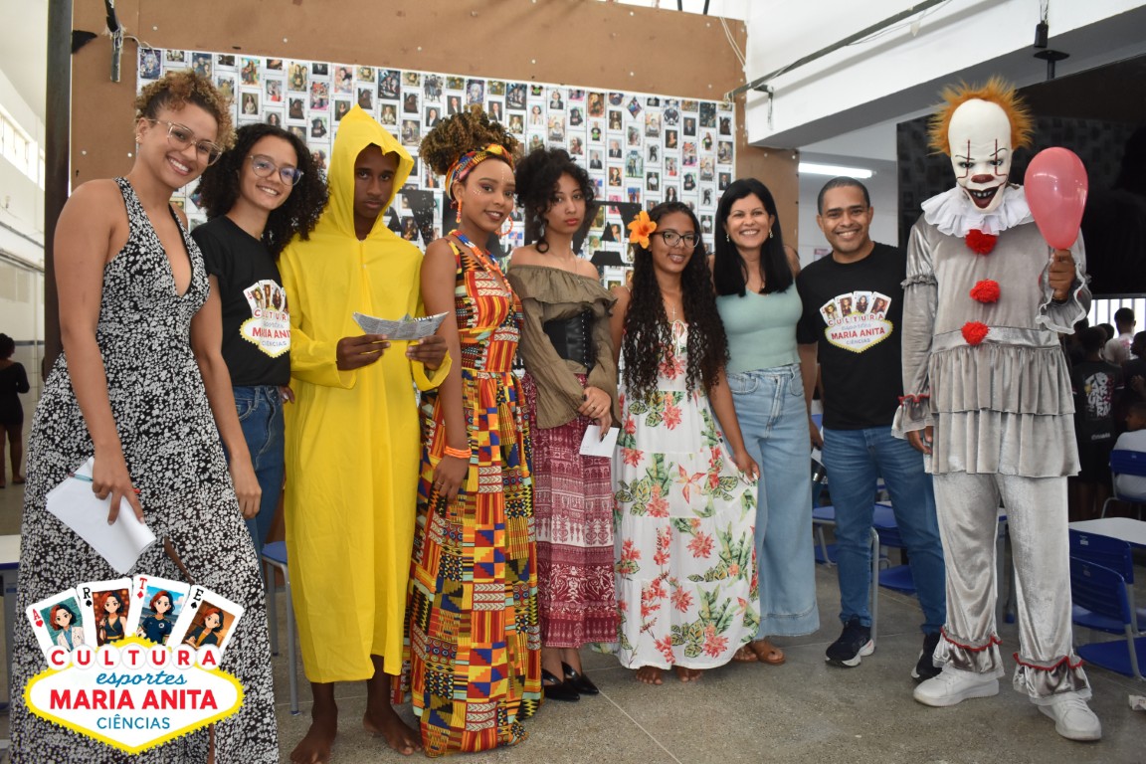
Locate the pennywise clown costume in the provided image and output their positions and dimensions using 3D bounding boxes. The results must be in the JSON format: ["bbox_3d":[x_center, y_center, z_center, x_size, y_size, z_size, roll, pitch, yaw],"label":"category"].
[{"bbox_3d":[1.276,0.044,2.982,0.620,1.890,0.500,1,2,27],"label":"pennywise clown costume"}]

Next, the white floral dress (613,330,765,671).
[{"bbox_3d":[0.387,0.351,3.349,0.500,1.220,0.420,0,1,2],"label":"white floral dress"}]

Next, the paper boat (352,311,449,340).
[{"bbox_3d":[-0.434,-0.134,2.467,0.240,0.075,0.070,0,1,-12],"label":"paper boat"}]

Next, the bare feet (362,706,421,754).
[{"bbox_3d":[-0.506,0.957,2.784,0.100,0.095,0.240,-1,2,-37],"label":"bare feet"}]

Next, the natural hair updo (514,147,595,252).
[{"bbox_3d":[-0.060,-0.591,3.197,0.250,0.310,0.250,-1,1,-21],"label":"natural hair updo"}]

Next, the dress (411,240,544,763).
[{"bbox_3d":[-0.280,0.293,2.848,0.400,1.410,0.400,-1,2,-36],"label":"dress"}]

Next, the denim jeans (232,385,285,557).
[{"bbox_3d":[-0.929,0.483,2.832,0.360,0.970,0.270,-1,2,-34],"label":"denim jeans"}]

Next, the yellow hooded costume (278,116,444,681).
[{"bbox_3d":[-0.578,0.021,2.711,0.480,1.570,0.420,0,1,-18],"label":"yellow hooded costume"}]

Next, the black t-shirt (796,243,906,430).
[{"bbox_3d":[0.976,-0.141,3.428,0.430,0.670,0.270,0,1,12],"label":"black t-shirt"}]

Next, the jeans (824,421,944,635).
[{"bbox_3d":[1.071,0.474,3.422,0.430,0.830,0.340,0,1,18],"label":"jeans"}]

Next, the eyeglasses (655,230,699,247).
[{"bbox_3d":[0.349,-0.476,3.280,0.140,0.050,0.140,0,1,-16],"label":"eyeglasses"}]

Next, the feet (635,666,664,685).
[{"bbox_3d":[0.264,0.950,3.373,0.090,0.080,0.220,0,1,9],"label":"feet"}]

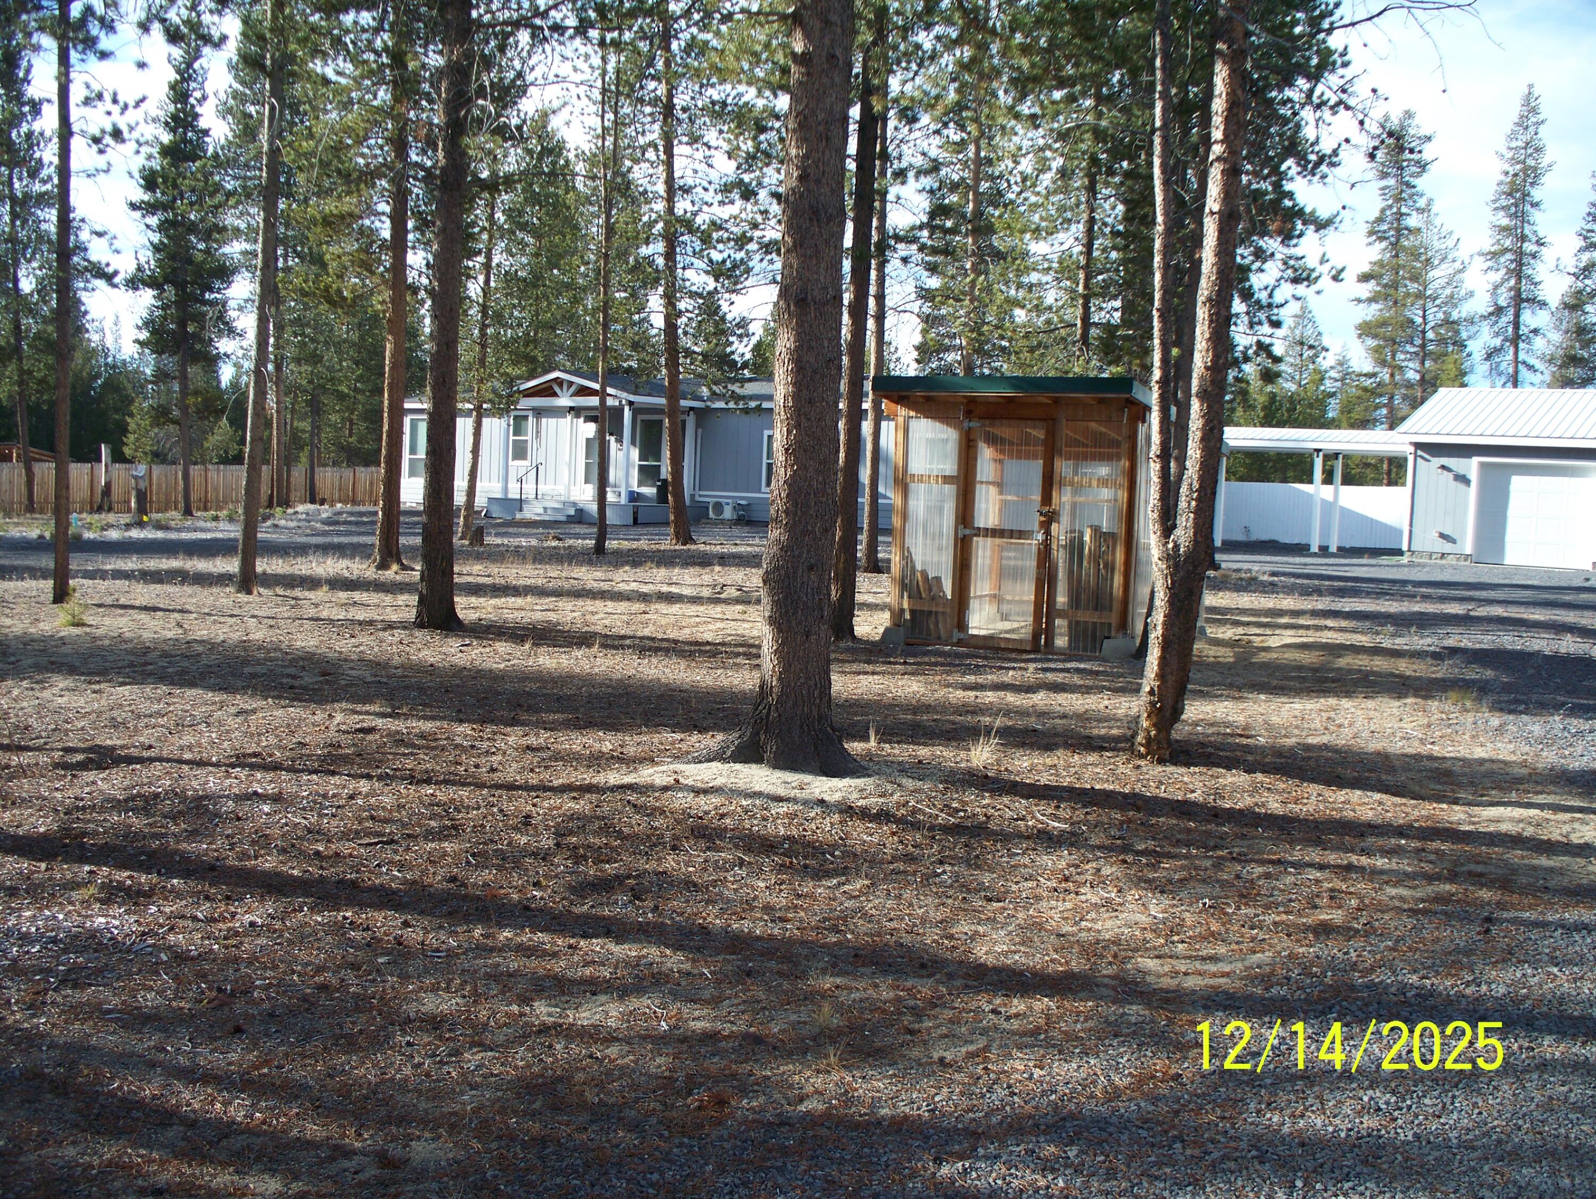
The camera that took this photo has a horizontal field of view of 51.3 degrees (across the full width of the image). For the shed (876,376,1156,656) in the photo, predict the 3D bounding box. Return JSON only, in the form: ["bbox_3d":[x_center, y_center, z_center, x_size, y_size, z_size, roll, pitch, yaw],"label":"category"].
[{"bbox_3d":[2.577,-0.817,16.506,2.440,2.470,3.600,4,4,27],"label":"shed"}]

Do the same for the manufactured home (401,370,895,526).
[{"bbox_3d":[-1.669,-3.863,41.861,18.200,3.580,10.000,5,5,37],"label":"manufactured home"}]

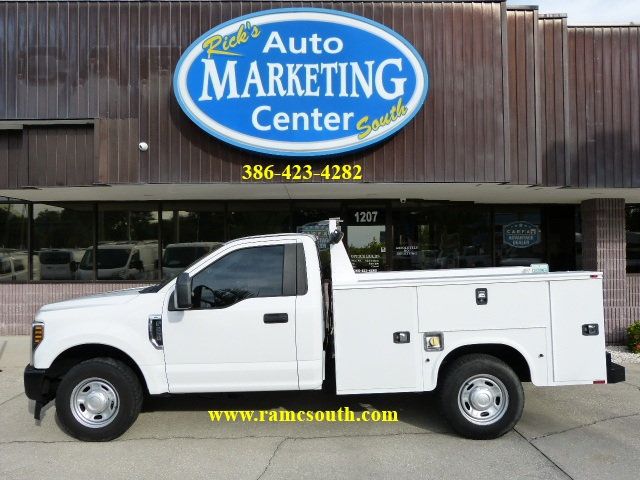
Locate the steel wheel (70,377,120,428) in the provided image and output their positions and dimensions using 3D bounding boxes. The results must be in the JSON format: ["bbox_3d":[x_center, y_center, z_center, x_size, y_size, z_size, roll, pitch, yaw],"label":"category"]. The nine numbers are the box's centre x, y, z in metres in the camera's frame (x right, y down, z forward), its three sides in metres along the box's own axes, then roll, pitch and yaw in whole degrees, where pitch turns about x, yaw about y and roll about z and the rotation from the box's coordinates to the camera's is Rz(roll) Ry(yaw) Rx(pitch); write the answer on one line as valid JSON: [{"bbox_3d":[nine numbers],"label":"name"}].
[{"bbox_3d":[-2.092,1.520,4.910,0.468,0.468,0.180,-1,-1,1],"label":"steel wheel"}]

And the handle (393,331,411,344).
[{"bbox_3d":[0.747,0.892,4.735,0.155,0.115,0.045,-3,-1,1],"label":"handle"}]

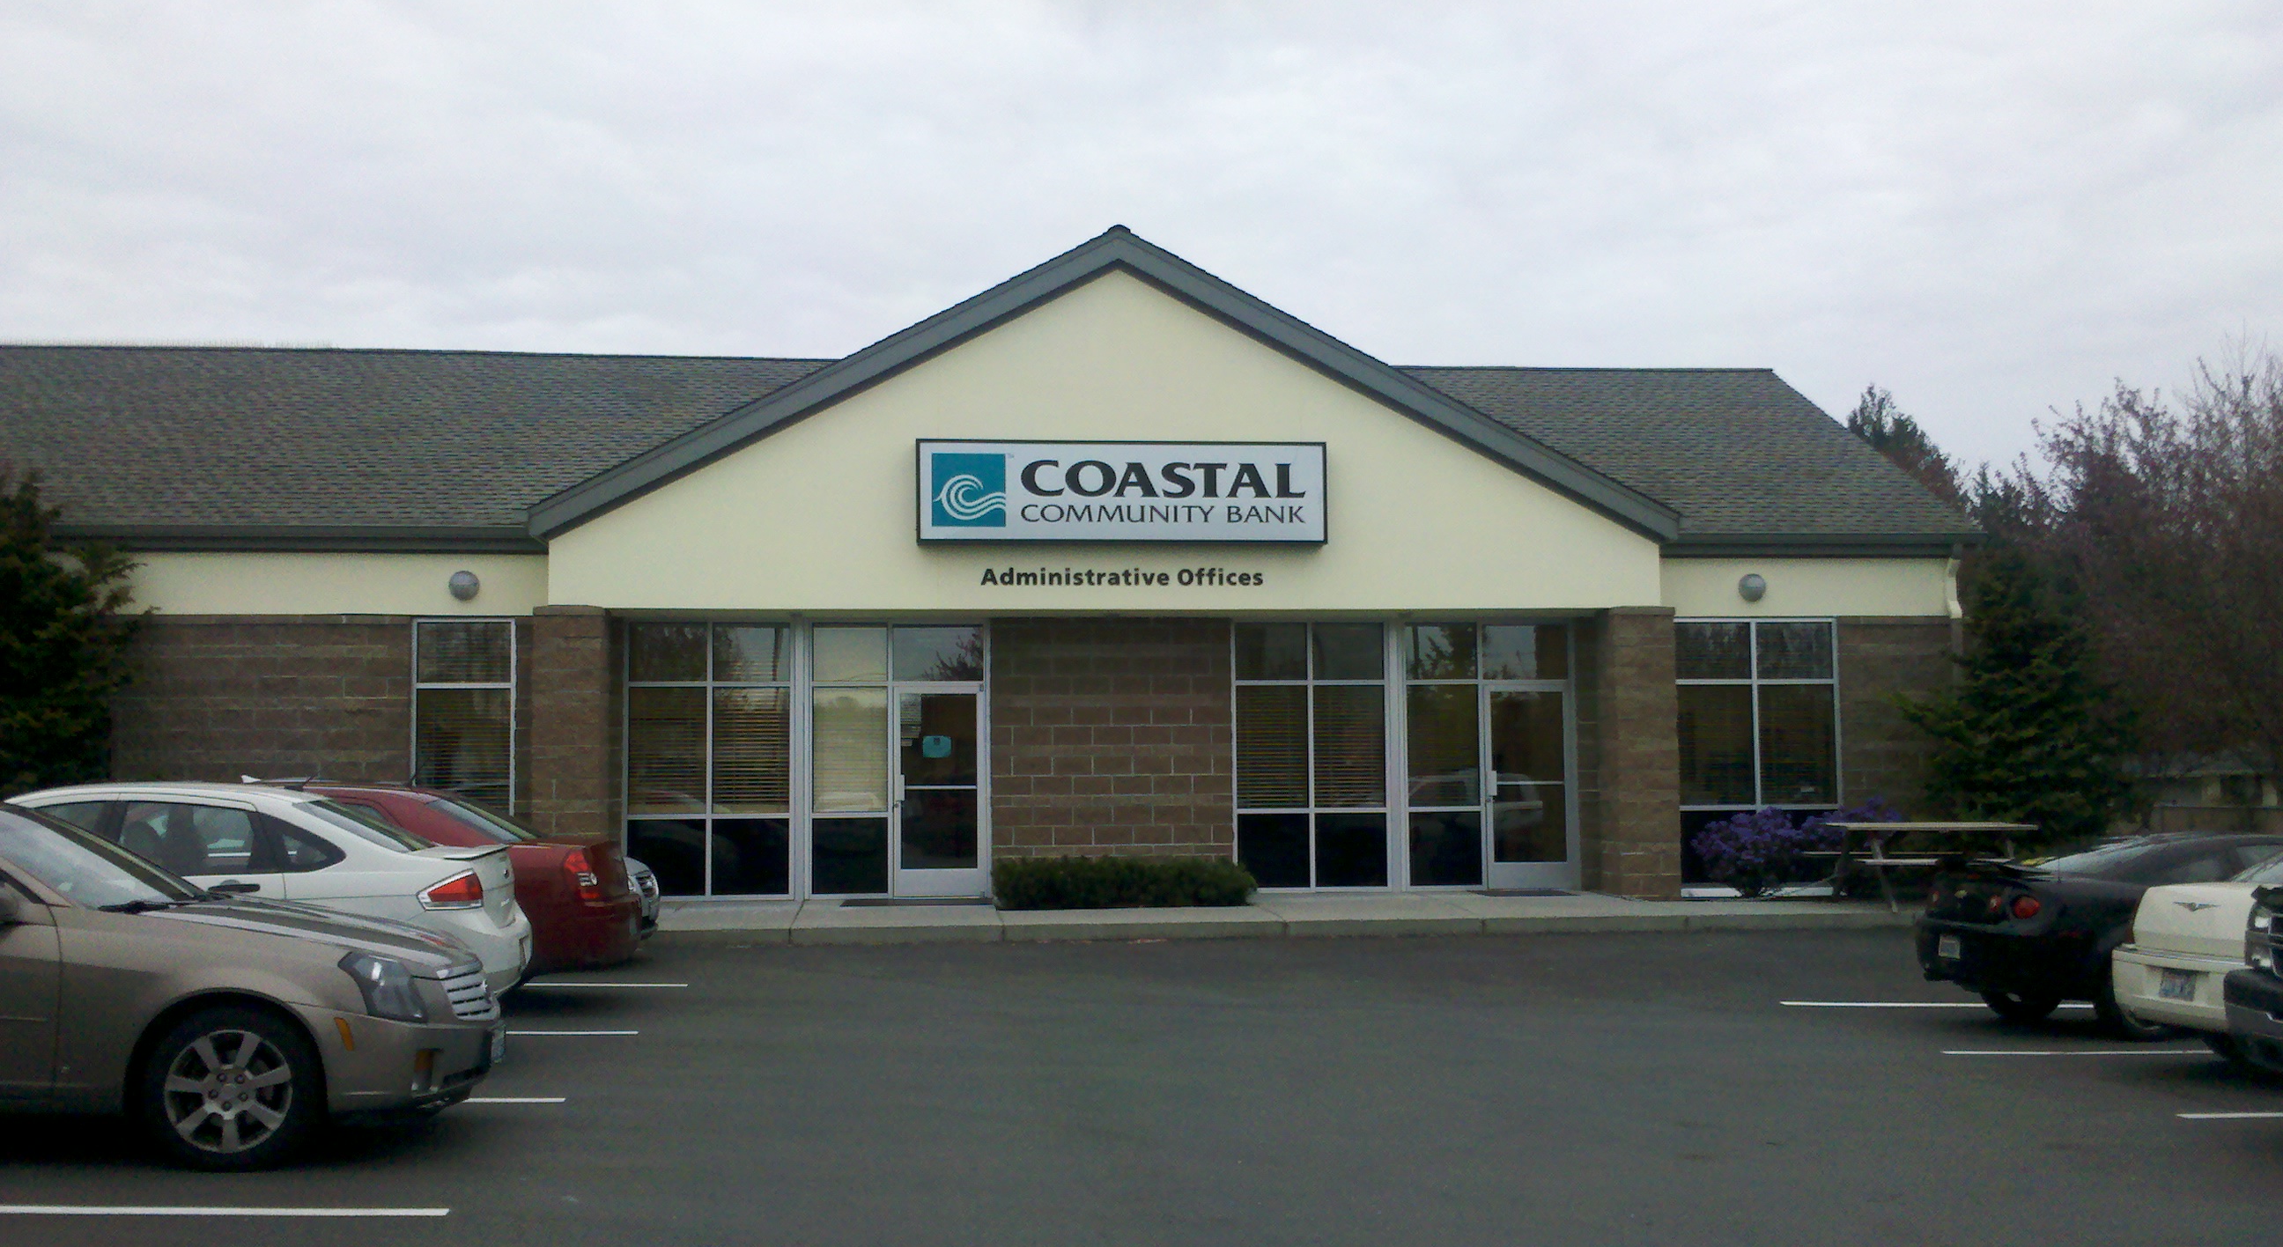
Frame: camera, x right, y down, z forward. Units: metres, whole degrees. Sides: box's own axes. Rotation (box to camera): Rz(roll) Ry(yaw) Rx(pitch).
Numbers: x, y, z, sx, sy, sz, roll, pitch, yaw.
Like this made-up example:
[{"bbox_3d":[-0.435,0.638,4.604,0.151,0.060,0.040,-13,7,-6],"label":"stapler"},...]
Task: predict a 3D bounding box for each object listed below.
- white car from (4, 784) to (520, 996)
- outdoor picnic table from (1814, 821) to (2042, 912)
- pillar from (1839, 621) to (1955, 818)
[{"bbox_3d":[-5.891,1.696,10.733,4.440,1.490,1.730,0,-4,-8],"label":"white car"},{"bbox_3d":[7.580,2.309,17.484,1.850,0.760,1.500,0,-4,-1],"label":"outdoor picnic table"},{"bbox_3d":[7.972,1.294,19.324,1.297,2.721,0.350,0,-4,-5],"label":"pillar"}]

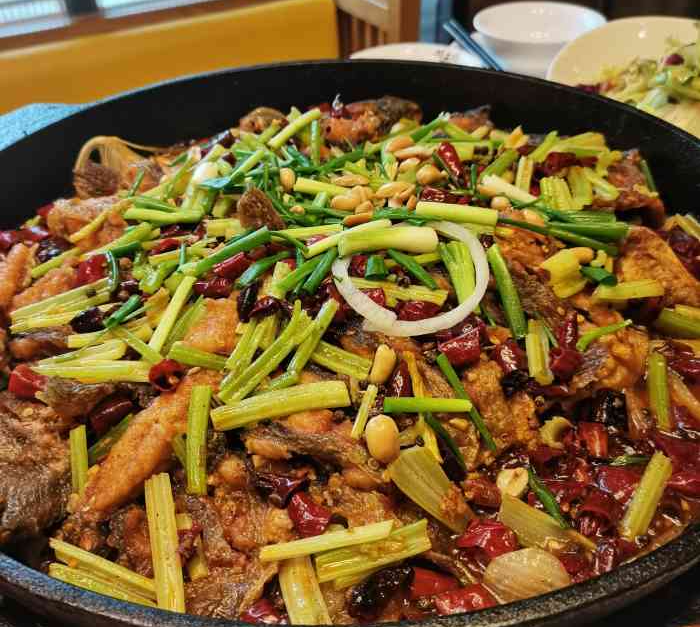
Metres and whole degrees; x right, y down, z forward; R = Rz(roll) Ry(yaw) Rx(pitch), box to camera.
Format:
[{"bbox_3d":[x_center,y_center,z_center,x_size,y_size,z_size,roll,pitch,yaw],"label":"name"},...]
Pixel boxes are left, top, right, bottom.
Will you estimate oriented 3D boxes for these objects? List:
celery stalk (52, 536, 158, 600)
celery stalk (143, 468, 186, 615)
[{"bbox_3d":[-0.061,0.063,0.175,0.031,0.005,0.006,13,40,17],"label":"celery stalk"},{"bbox_3d":[-0.052,0.064,0.196,0.008,0.005,0.043,-10,49,-12],"label":"celery stalk"}]

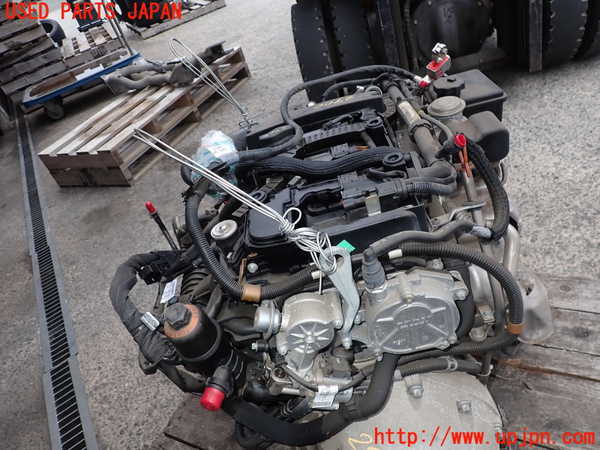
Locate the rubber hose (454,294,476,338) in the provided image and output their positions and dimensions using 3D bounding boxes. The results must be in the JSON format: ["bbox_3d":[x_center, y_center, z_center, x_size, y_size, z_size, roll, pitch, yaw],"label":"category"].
[{"bbox_3d":[0.240,0.129,0.625,0.036,0.079,0.040,-14,36,7],"label":"rubber hose"}]

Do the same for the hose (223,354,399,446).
[{"bbox_3d":[0.023,0.221,0.554,0.240,0.088,0.089,-21,36,-3],"label":"hose"}]

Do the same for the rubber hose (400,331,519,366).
[{"bbox_3d":[0.225,0.176,0.615,0.194,0.021,0.021,-8,34,-10],"label":"rubber hose"}]

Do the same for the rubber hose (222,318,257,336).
[{"bbox_3d":[-0.082,0.139,0.588,0.061,0.025,0.025,-2,38,8],"label":"rubber hose"}]

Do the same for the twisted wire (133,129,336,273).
[{"bbox_3d":[-0.099,-0.055,0.596,0.388,0.054,0.041,32,56,20],"label":"twisted wire"}]

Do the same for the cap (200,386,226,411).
[{"bbox_3d":[-0.114,0.228,0.570,0.031,0.031,0.030,25,51,0],"label":"cap"}]

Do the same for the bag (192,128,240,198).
[{"bbox_3d":[-0.138,-0.101,0.700,0.080,0.085,0.080,-14,36,7],"label":"bag"}]

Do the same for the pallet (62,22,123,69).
[{"bbox_3d":[-3.370,-2.971,7.189,1.000,0.140,1.100,-22,36,-4],"label":"pallet"}]

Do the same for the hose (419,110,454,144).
[{"bbox_3d":[0.246,-0.179,0.774,0.028,0.013,0.090,-28,62,-13],"label":"hose"}]

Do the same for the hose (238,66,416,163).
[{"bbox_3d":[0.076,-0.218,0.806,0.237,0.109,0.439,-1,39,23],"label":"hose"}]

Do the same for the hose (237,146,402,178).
[{"bbox_3d":[0.023,-0.094,0.646,0.272,0.029,0.064,-1,39,13],"label":"hose"}]

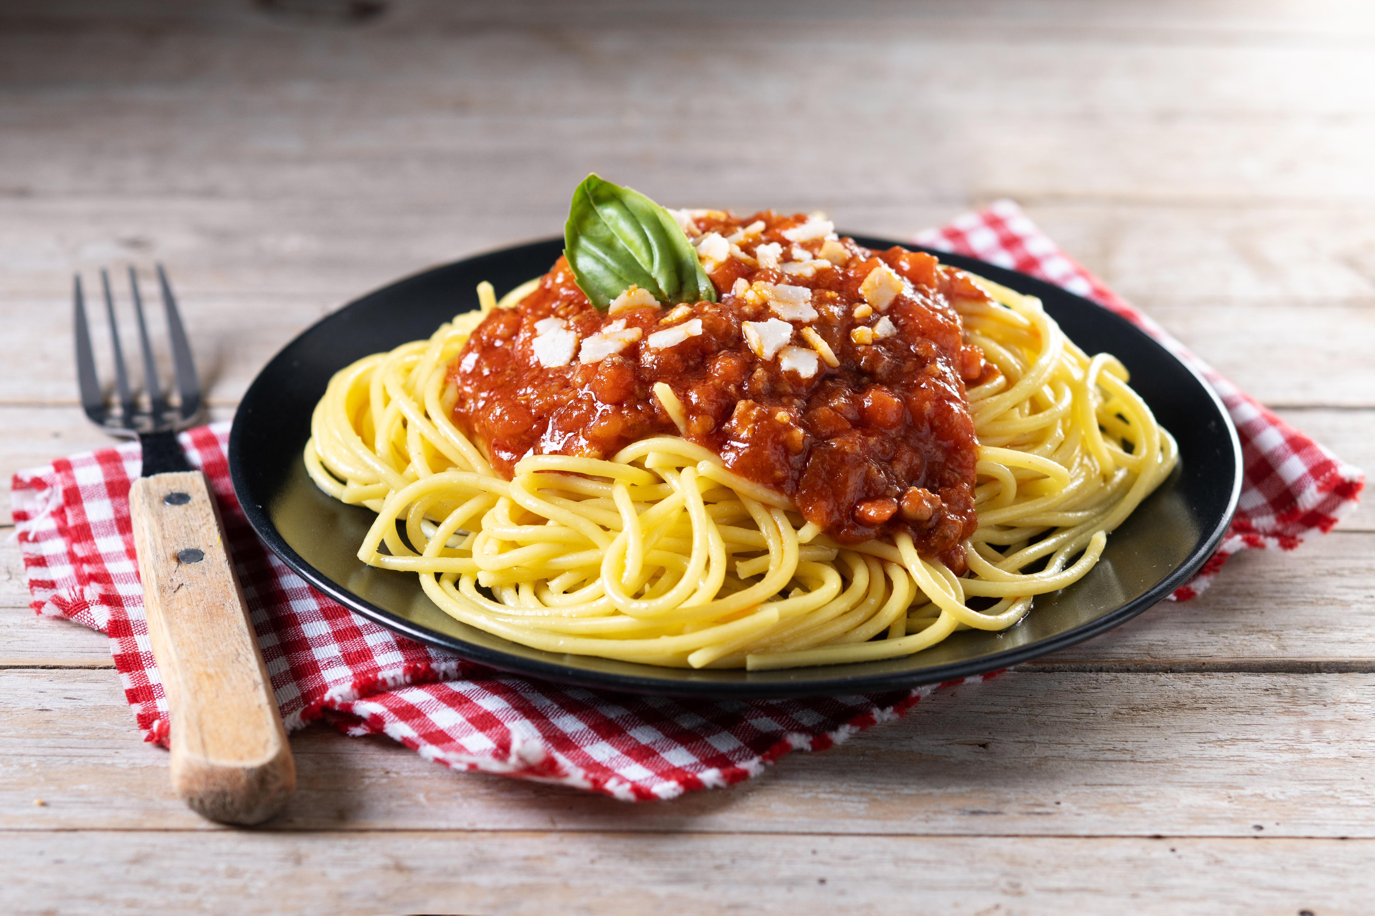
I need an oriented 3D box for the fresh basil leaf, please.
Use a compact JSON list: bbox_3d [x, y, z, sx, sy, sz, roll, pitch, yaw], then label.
[{"bbox_3d":[-0.011,-0.039,0.670,0.022,0.035,0.013,-35,-9,2],"label":"fresh basil leaf"}]

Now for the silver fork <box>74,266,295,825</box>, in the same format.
[{"bbox_3d":[-0.102,0.011,0.680,0.024,0.018,0.199,-7,29,-12],"label":"silver fork"}]

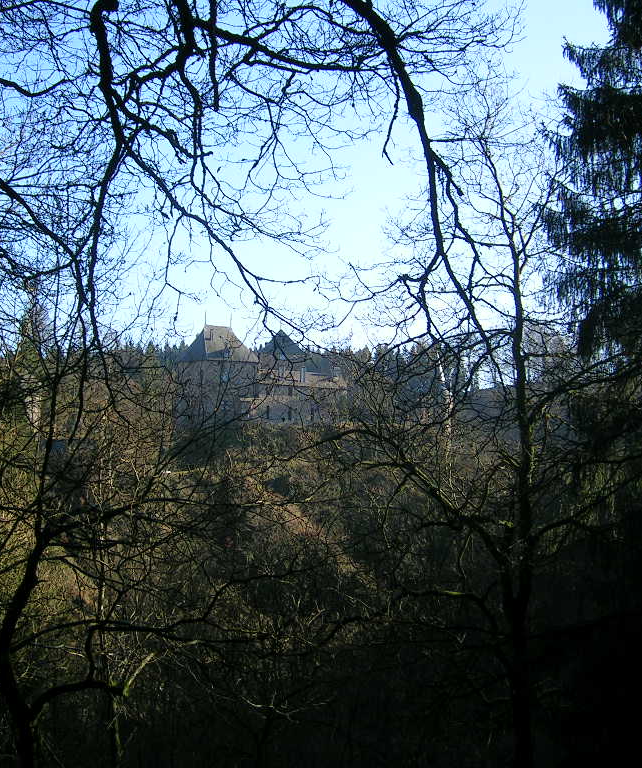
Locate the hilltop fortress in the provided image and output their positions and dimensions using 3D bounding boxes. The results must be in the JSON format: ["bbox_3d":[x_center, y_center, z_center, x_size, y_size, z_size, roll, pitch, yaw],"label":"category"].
[{"bbox_3d":[-11.686,-1.545,200.000,28.000,19.000,18.000,1,-3,-20],"label":"hilltop fortress"}]

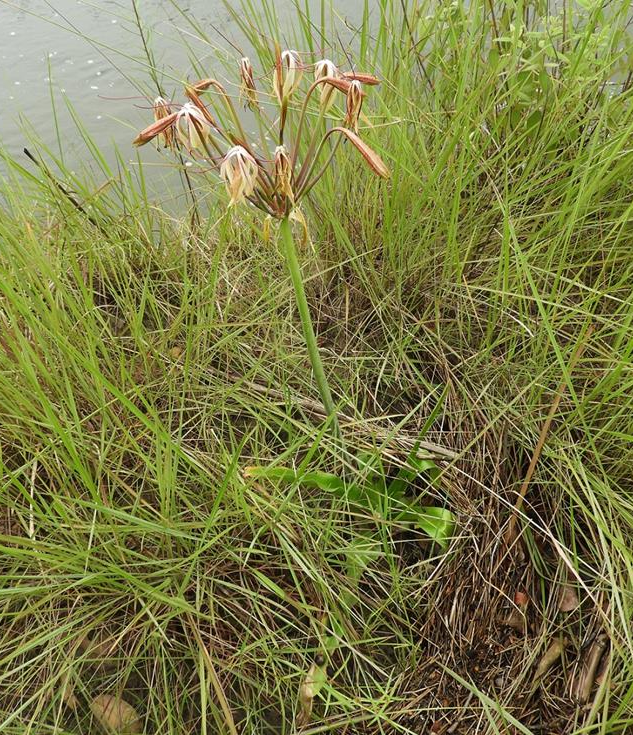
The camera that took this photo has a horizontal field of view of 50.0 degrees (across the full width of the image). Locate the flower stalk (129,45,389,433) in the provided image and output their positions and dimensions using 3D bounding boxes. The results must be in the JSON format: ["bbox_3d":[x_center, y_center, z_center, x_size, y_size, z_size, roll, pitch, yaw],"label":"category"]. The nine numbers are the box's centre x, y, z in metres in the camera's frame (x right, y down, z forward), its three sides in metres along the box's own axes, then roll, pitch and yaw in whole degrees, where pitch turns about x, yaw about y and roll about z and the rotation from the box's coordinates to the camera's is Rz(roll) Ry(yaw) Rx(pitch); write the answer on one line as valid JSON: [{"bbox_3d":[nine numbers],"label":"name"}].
[{"bbox_3d":[-0.075,-0.101,1.053,0.370,0.680,0.340,0,42,0],"label":"flower stalk"}]

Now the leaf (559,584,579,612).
[{"bbox_3d":[0.421,0.384,1.130,0.034,0.012,0.045,0,42,0],"label":"leaf"}]

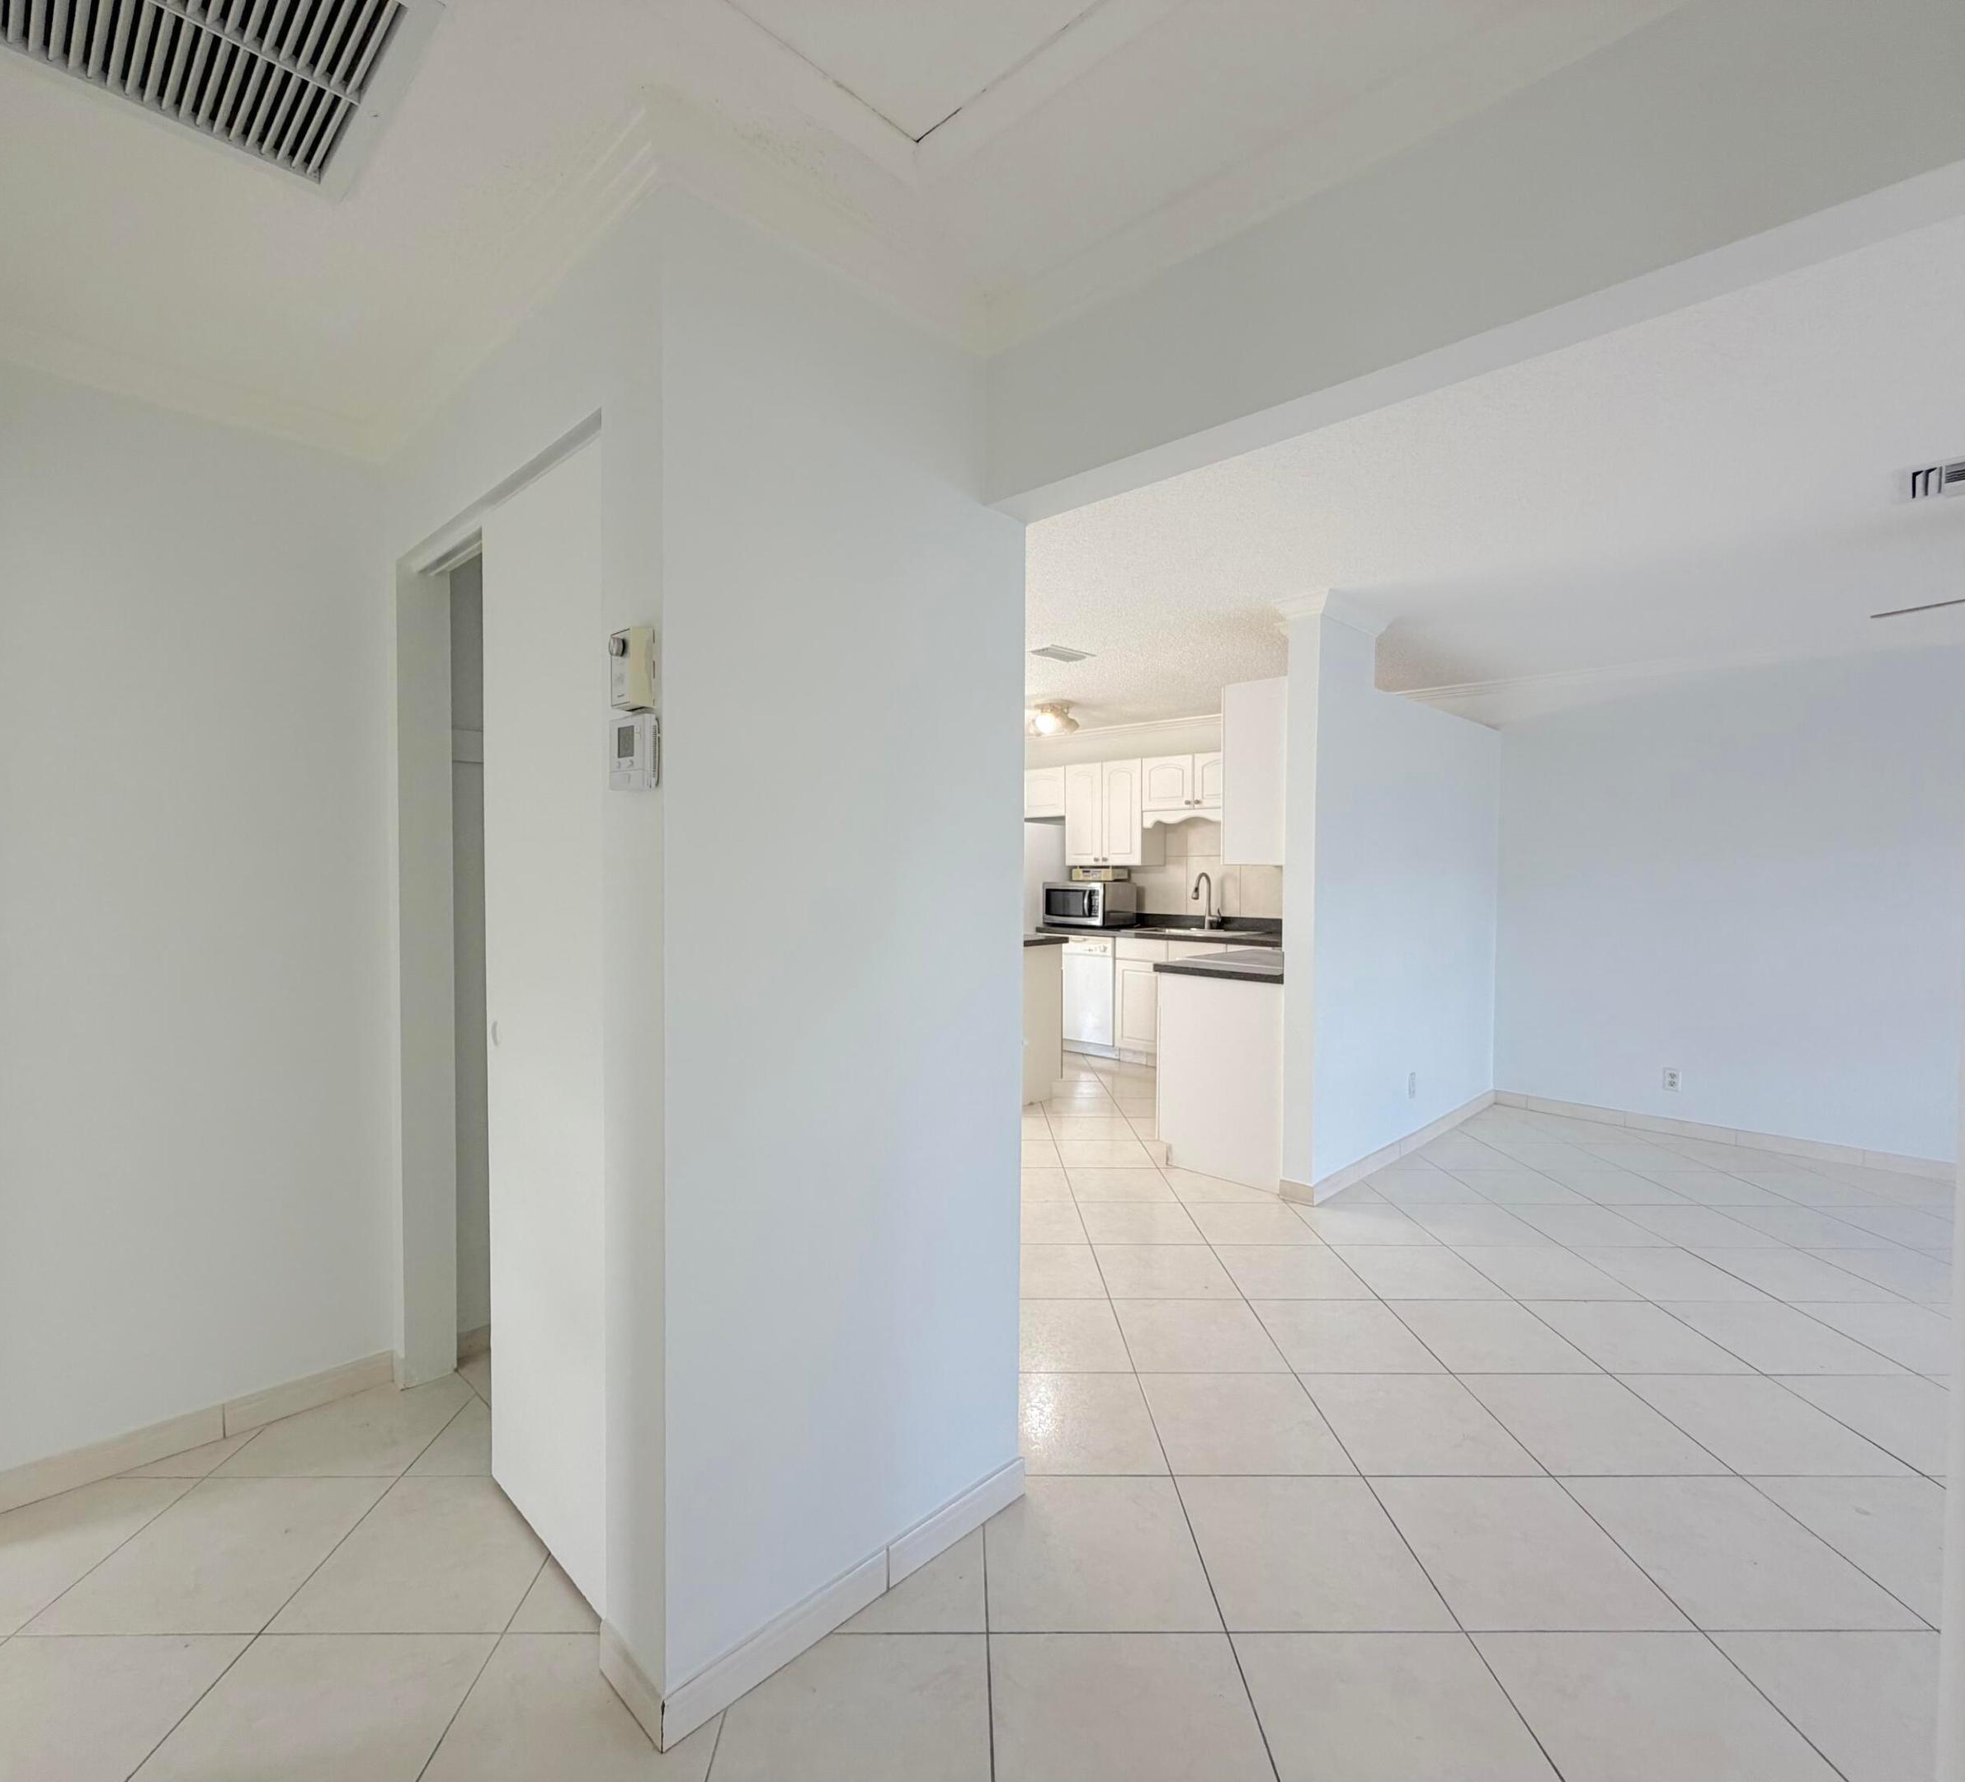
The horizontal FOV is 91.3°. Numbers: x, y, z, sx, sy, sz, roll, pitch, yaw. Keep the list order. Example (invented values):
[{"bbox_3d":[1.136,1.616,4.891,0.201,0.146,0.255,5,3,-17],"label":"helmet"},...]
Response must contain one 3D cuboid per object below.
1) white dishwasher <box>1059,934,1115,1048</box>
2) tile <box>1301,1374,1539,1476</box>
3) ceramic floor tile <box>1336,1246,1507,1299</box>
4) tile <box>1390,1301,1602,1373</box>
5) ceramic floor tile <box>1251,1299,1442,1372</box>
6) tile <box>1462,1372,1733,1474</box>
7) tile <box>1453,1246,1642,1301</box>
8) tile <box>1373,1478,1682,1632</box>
[{"bbox_3d":[0.909,0.732,7.099,0.600,0.818,0.600,2,2,44],"label":"white dishwasher"},{"bbox_3d":[1.062,1.312,2.369,0.427,0.010,0.427,1,2,-1],"label":"tile"},{"bbox_3d":[1.476,1.300,3.258,0.426,0.012,0.426,0,1,-1],"label":"ceramic floor tile"},{"bbox_3d":[1.485,1.311,2.825,0.426,0.012,0.426,0,1,-1],"label":"tile"},{"bbox_3d":[1.056,1.308,2.819,0.426,0.012,0.426,0,1,-1],"label":"ceramic floor tile"},{"bbox_3d":[1.488,1.316,2.377,0.427,0.010,0.427,1,2,-1],"label":"tile"},{"bbox_3d":[1.897,1.298,3.253,0.427,0.010,0.427,1,2,-1],"label":"tile"},{"bbox_3d":[1.076,1.331,1.951,0.426,0.012,0.426,0,1,-1],"label":"tile"}]

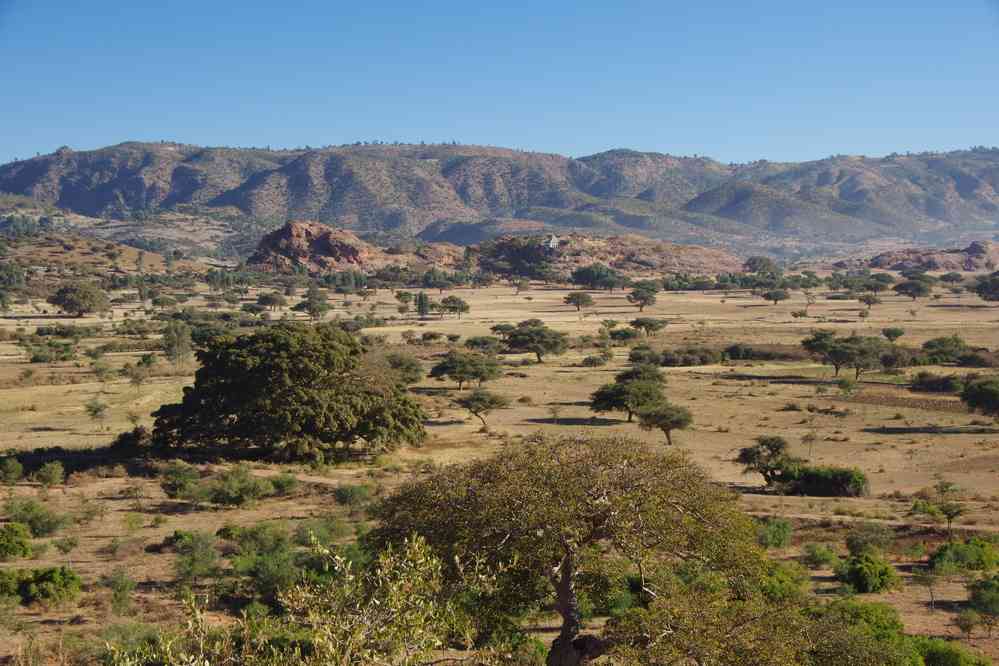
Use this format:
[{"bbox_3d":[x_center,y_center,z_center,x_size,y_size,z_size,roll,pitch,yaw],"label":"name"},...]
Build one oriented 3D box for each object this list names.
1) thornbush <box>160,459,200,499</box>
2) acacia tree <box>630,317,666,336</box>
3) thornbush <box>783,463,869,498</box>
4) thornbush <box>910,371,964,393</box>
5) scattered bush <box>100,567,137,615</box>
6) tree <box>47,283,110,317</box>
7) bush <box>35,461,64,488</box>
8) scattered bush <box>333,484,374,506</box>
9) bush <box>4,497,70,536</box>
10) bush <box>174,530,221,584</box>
[{"bbox_3d":[-32.168,14.727,178.525,4.220,3.820,4.010,-1,3,-10],"label":"thornbush"},{"bbox_3d":[34.953,-1.484,419.408,8.980,4.630,8.080,0,3,0],"label":"acacia tree"},{"bbox_3d":[31.273,13.771,169.322,8.200,2.990,4.450,0,3,0],"label":"thornbush"},{"bbox_3d":[68.620,7.440,278.140,8.150,3.140,5.700,0,3,0],"label":"thornbush"},{"bbox_3d":[-25.053,16.751,116.776,2.370,3.100,2.110,0,3,0],"label":"scattered bush"},{"bbox_3d":[-122.521,-9.648,516.830,18.640,9.700,16.770,0,3,0],"label":"tree"},{"bbox_3d":[-44.334,13.686,174.962,2.960,2.510,2.640,0,3,0],"label":"bush"},{"bbox_3d":[-14.244,15.854,173.259,3.710,2.150,3.520,0,3,-5],"label":"scattered bush"},{"bbox_3d":[-38.345,14.904,147.394,5.480,3.260,4.320,0,3,0],"label":"bush"},{"bbox_3d":[-20.830,15.260,122.000,3.300,3.240,3.130,0,3,0],"label":"bush"}]

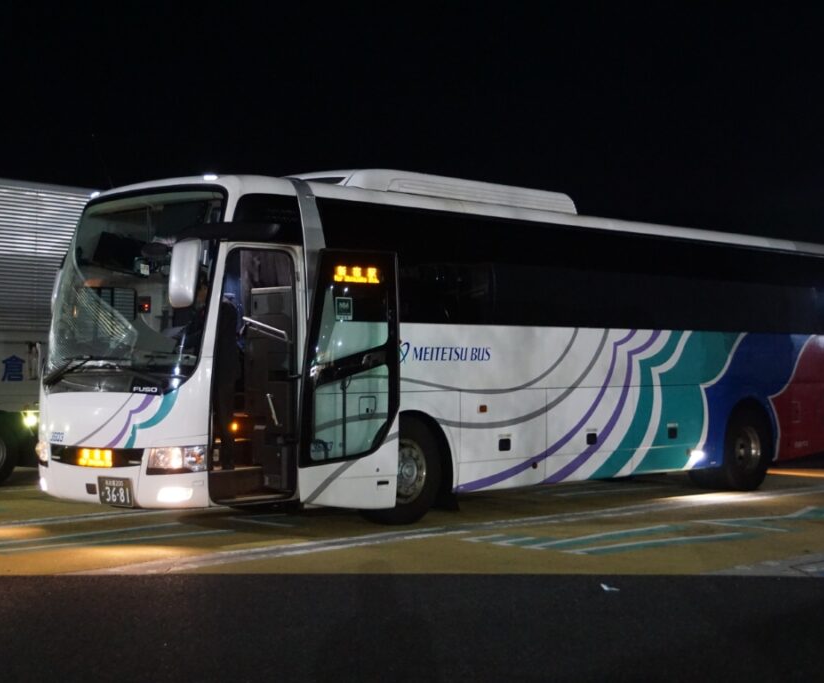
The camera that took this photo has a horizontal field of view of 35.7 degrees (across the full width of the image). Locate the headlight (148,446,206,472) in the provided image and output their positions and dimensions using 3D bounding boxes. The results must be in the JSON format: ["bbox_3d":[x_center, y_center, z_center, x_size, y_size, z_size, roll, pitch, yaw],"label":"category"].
[{"bbox_3d":[-1.911,0.978,10.498,0.460,0.210,0.240,-1,-2,31],"label":"headlight"}]

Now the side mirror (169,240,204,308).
[{"bbox_3d":[-1.813,-0.546,10.271,0.250,0.550,0.150,-1,-7,21],"label":"side mirror"}]

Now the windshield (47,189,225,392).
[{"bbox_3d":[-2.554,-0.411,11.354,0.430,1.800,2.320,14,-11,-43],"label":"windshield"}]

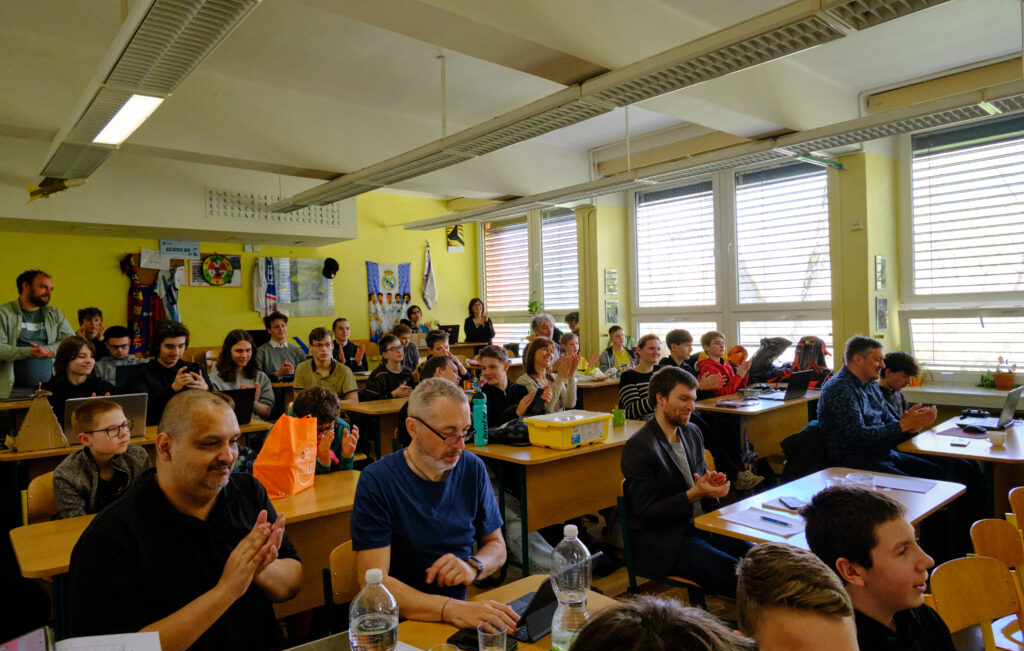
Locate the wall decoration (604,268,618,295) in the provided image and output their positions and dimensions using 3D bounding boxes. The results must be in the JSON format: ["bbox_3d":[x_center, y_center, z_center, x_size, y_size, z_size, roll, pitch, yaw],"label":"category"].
[{"bbox_3d":[1.237,-0.536,8.046,0.220,0.300,0.020,-2,1,-41],"label":"wall decoration"}]

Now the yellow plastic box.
[{"bbox_3d":[0.316,0.569,3.617,0.430,0.140,0.320,-2,0,-42],"label":"yellow plastic box"}]

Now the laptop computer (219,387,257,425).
[{"bbox_3d":[-1.721,0.490,3.816,0.340,0.200,0.310,-2,1,-41],"label":"laptop computer"}]

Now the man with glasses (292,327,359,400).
[{"bbox_3d":[-1.300,0.666,4.746,0.500,1.321,0.700,-2,0,-37],"label":"man with glasses"}]

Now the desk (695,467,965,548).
[{"bbox_3d":[1.401,1.125,2.753,1.280,0.760,0.610,-2,0,-42],"label":"desk"}]

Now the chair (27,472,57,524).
[{"bbox_3d":[-1.726,1.038,2.709,0.420,0.830,0.480,-2,0,-42],"label":"chair"}]

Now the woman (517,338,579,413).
[{"bbox_3d":[0.320,0.737,4.453,0.660,1.300,0.460,-2,0,40],"label":"woman"}]

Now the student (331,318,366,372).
[{"bbox_3d":[-1.581,0.564,6.557,0.480,1.294,0.680,-2,0,-42],"label":"student"}]

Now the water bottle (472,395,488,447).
[{"bbox_3d":[-0.171,0.503,3.538,0.077,0.286,0.077,-2,1,0],"label":"water bottle"}]

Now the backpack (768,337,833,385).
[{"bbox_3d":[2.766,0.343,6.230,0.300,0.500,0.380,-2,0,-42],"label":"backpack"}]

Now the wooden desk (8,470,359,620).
[{"bbox_3d":[-1.041,1.058,2.439,1.274,0.760,0.569,-2,0,-42],"label":"wooden desk"}]

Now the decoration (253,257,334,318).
[{"bbox_3d":[-2.750,-0.477,8.320,1.057,0.767,0.050,-2,1,-41],"label":"decoration"}]

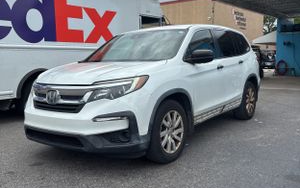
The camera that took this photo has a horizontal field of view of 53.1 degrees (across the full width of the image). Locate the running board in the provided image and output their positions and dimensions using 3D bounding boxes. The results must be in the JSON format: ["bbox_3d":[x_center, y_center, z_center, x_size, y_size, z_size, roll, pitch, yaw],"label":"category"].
[{"bbox_3d":[1.032,0.243,4.518,0.150,0.130,1.780,3,8,35],"label":"running board"}]

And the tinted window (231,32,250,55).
[{"bbox_3d":[1.629,-0.905,5.449,0.080,0.410,0.720,-18,-4,32],"label":"tinted window"}]

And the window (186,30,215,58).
[{"bbox_3d":[0.656,-0.673,4.024,0.080,0.430,1.020,-19,-5,36],"label":"window"}]

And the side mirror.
[{"bbox_3d":[0.623,-0.462,3.729,0.280,0.200,0.220,3,8,35],"label":"side mirror"}]

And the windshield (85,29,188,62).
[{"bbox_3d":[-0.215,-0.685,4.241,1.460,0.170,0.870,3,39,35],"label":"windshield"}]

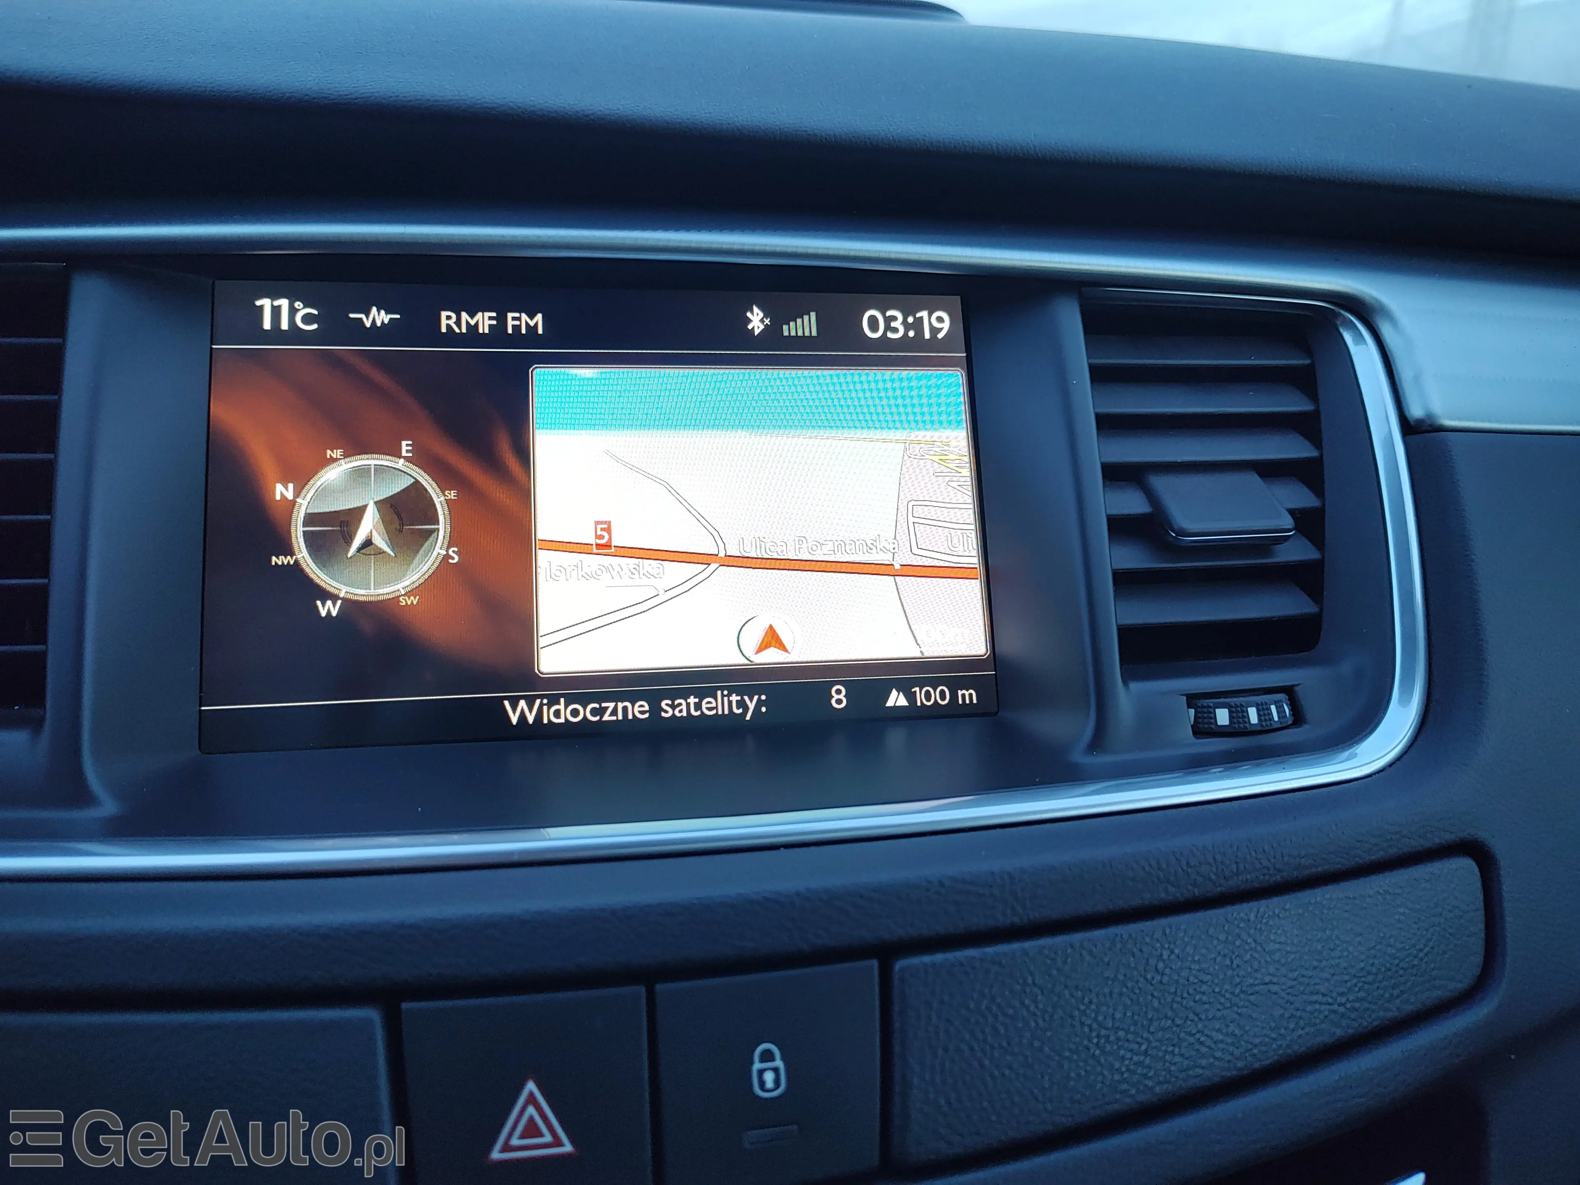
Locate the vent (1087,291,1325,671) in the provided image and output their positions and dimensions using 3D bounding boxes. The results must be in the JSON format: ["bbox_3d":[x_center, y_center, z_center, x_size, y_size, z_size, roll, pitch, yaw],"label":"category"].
[{"bbox_3d":[0.089,-0.022,0.229,0.049,0.079,0.030,-2,-9,-14],"label":"vent"}]

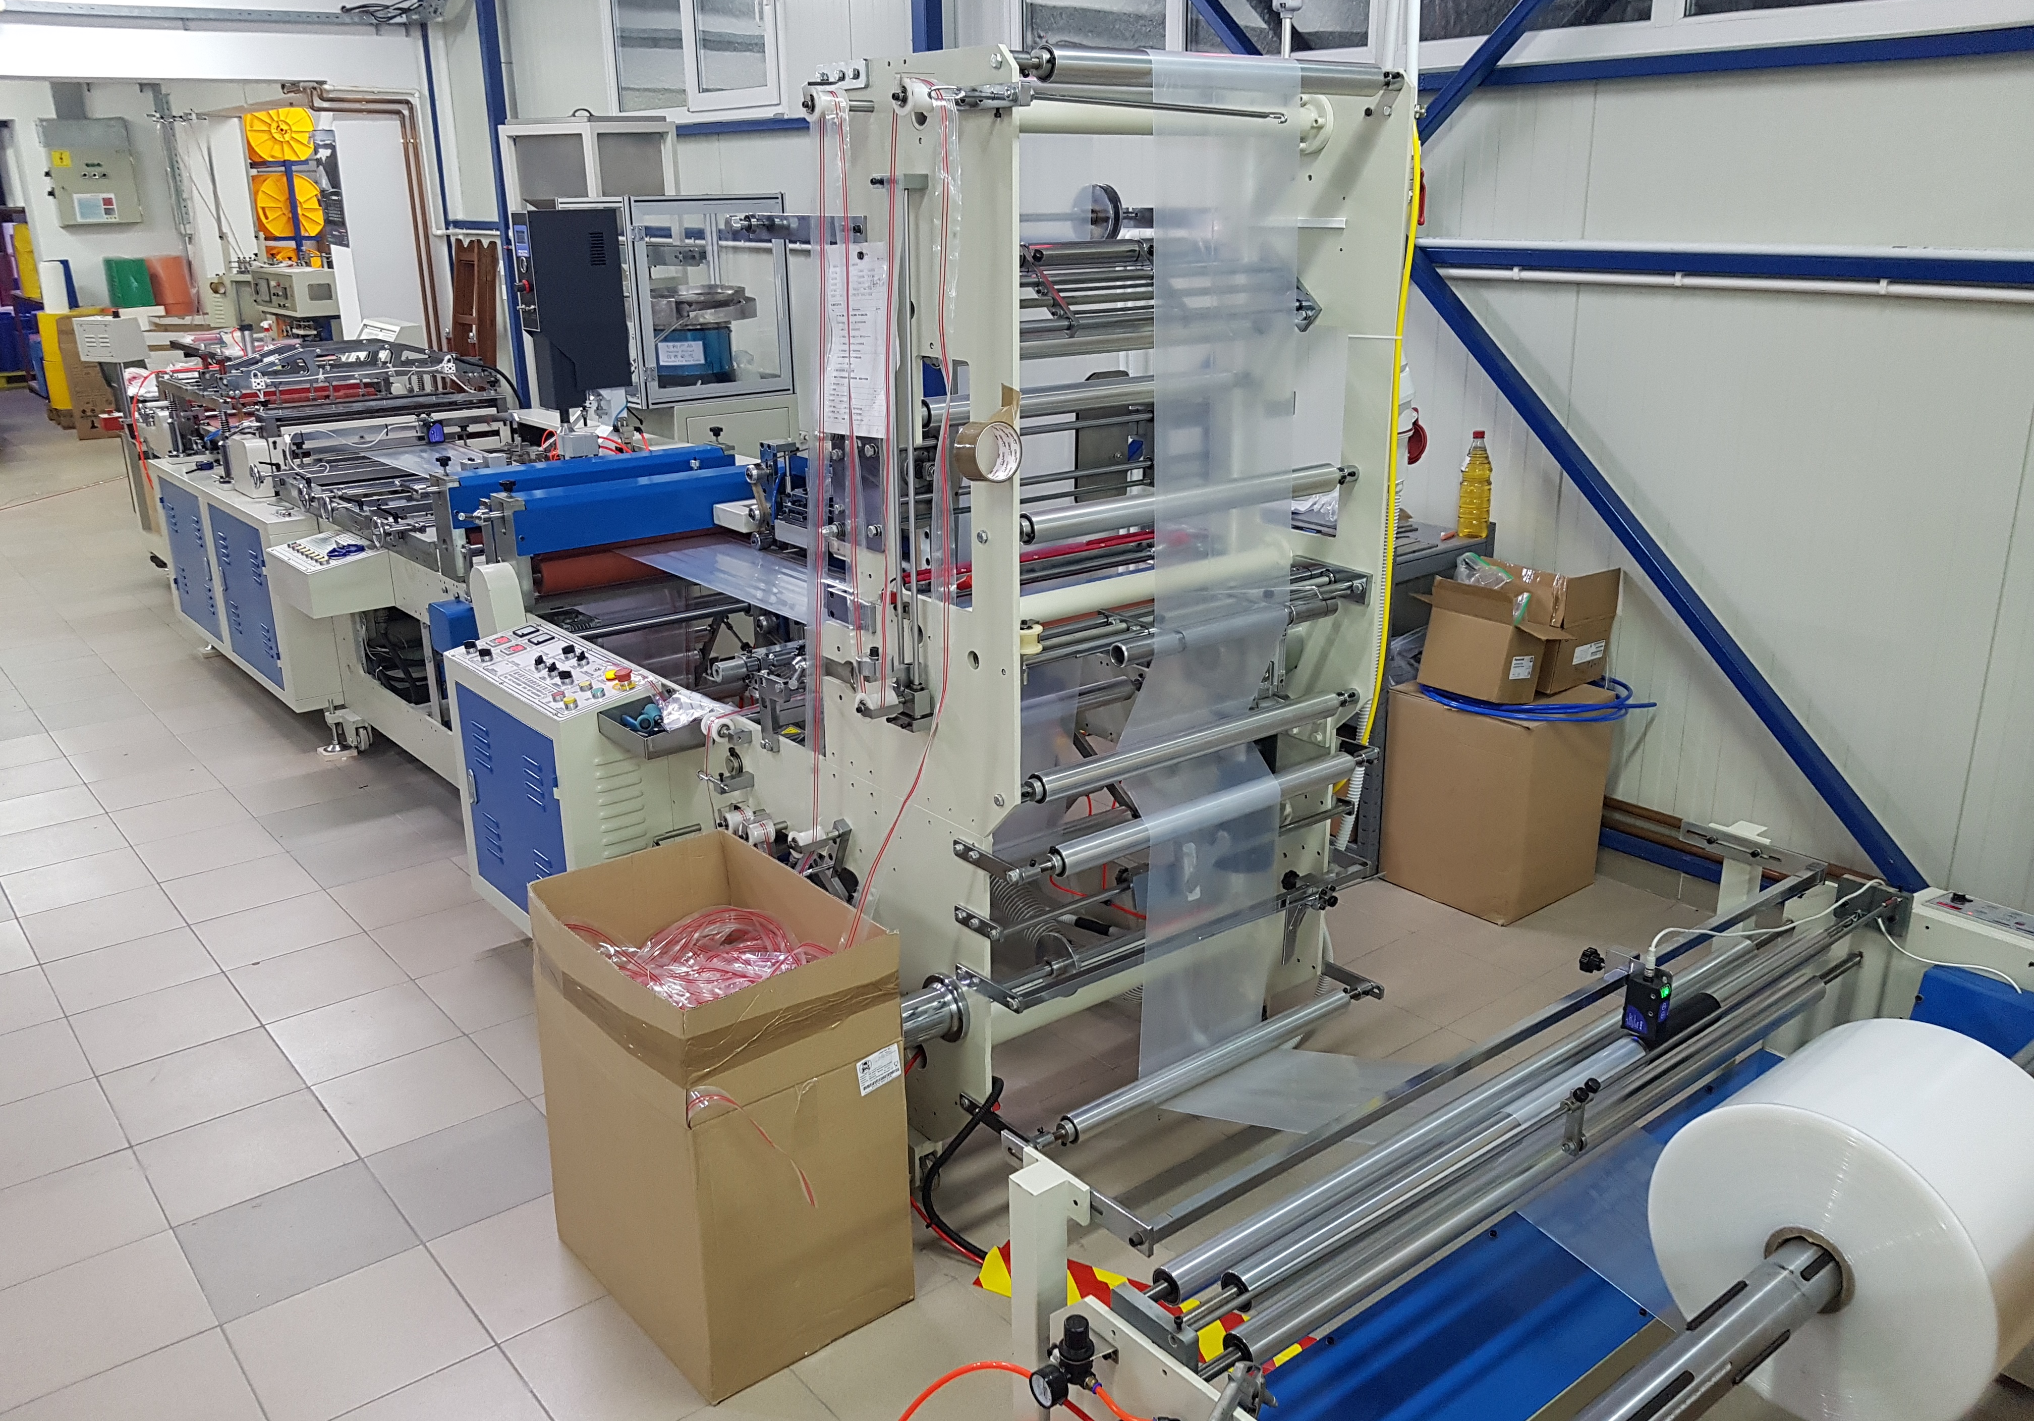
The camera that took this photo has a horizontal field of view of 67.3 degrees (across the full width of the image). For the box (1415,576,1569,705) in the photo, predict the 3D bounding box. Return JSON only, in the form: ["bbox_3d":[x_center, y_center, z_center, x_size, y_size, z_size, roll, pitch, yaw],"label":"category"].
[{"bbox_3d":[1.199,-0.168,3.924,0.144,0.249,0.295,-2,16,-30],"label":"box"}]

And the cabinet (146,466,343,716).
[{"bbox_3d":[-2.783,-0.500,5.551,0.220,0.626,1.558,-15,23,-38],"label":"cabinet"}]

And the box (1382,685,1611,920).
[{"bbox_3d":[1.284,0.209,4.075,0.421,0.538,0.381,-15,23,-38],"label":"box"}]

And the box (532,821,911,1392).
[{"bbox_3d":[-0.487,0.636,2.523,0.376,0.682,0.526,-15,23,-38],"label":"box"}]

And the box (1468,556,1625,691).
[{"bbox_3d":[1.400,-0.239,4.090,0.249,0.302,0.262,-13,22,-35],"label":"box"}]

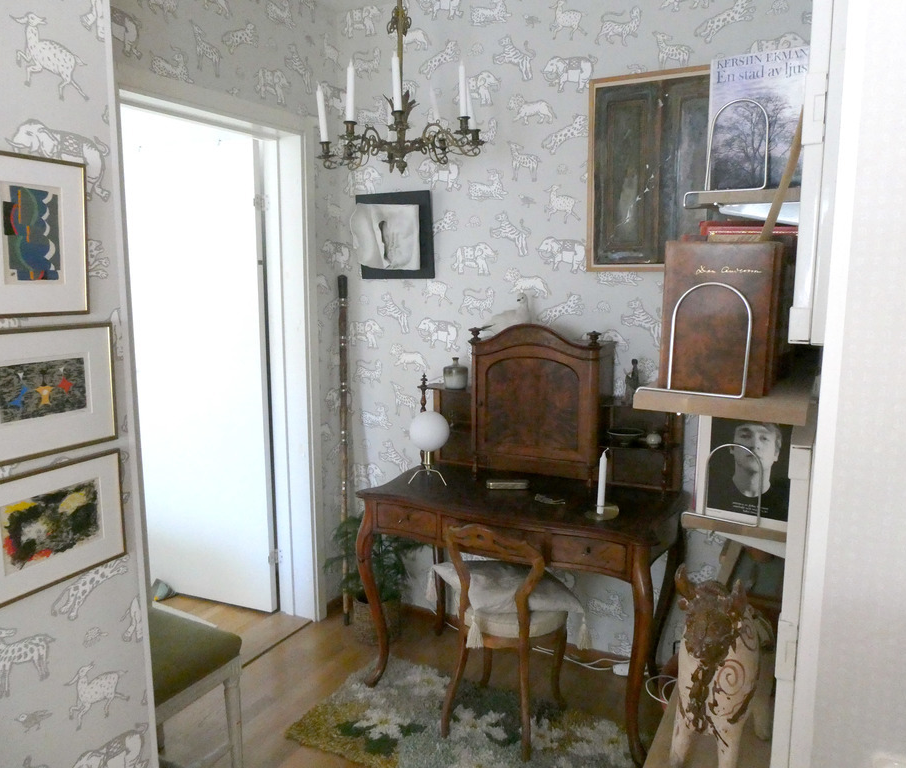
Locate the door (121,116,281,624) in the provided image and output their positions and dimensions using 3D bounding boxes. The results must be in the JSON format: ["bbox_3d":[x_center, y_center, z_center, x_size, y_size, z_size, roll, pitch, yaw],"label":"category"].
[{"bbox_3d":[-1.173,-0.014,3.212,0.800,2.053,0.040,3,8,21],"label":"door"}]

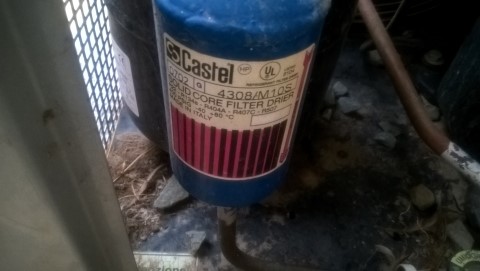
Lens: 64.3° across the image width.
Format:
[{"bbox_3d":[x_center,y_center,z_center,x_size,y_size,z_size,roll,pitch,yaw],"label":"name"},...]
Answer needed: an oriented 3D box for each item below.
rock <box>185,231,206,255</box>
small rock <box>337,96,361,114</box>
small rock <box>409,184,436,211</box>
[{"bbox_3d":[-0.037,0.090,0.321,0.017,0.010,0.019,12,47,5],"label":"rock"},{"bbox_3d":[0.130,-0.036,0.456,0.025,0.012,0.018,21,48,14],"label":"small rock"},{"bbox_3d":[0.176,0.060,0.369,0.020,0.014,0.019,35,53,25],"label":"small rock"}]

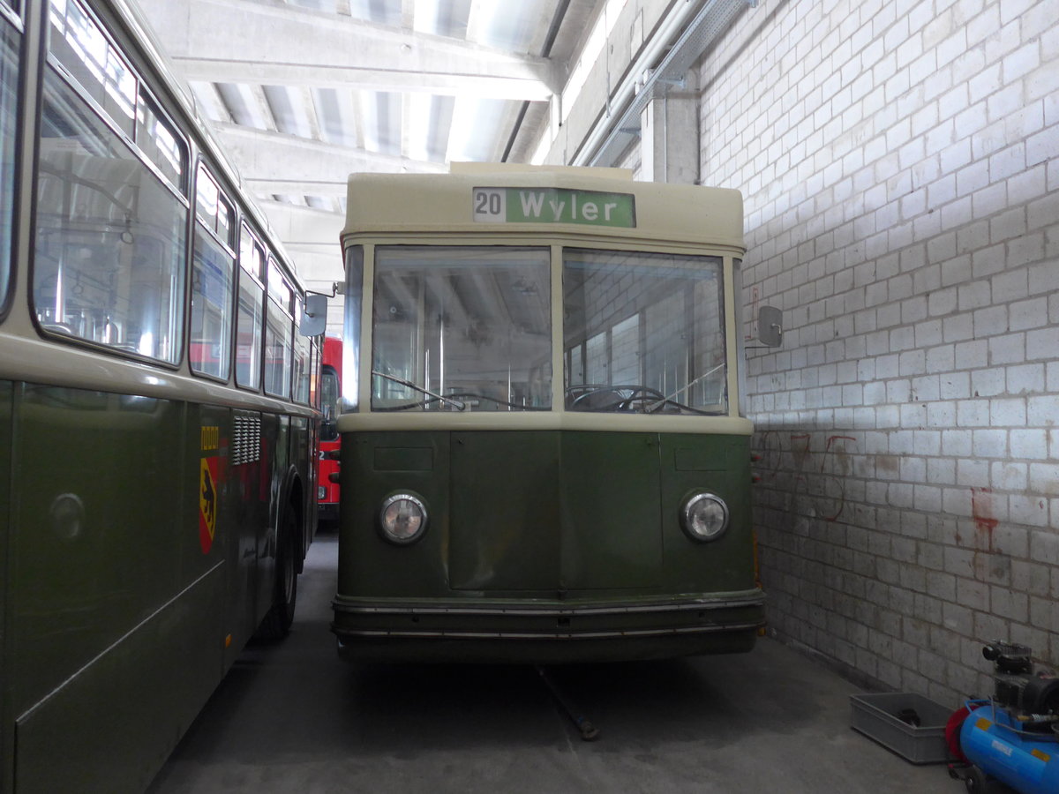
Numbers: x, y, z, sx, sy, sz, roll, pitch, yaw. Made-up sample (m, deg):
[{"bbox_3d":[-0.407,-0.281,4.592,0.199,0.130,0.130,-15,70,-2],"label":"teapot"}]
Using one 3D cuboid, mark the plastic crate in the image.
[{"bbox_3d":[2.074,1.772,4.777,0.400,0.174,0.600,1,-3,-11],"label":"plastic crate"}]

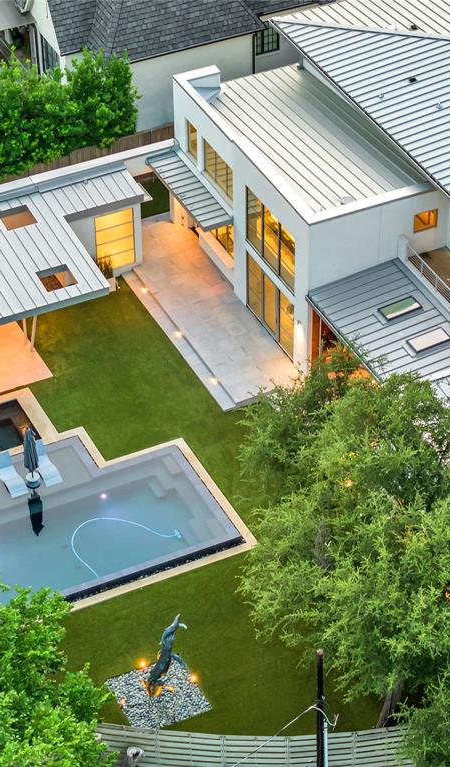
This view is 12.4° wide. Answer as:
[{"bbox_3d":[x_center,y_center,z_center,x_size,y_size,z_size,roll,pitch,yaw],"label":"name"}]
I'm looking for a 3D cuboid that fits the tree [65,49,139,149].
[{"bbox_3d":[-4.787,-10.744,82.601,2.731,5.581,2.731,0,40,0],"label":"tree"}]

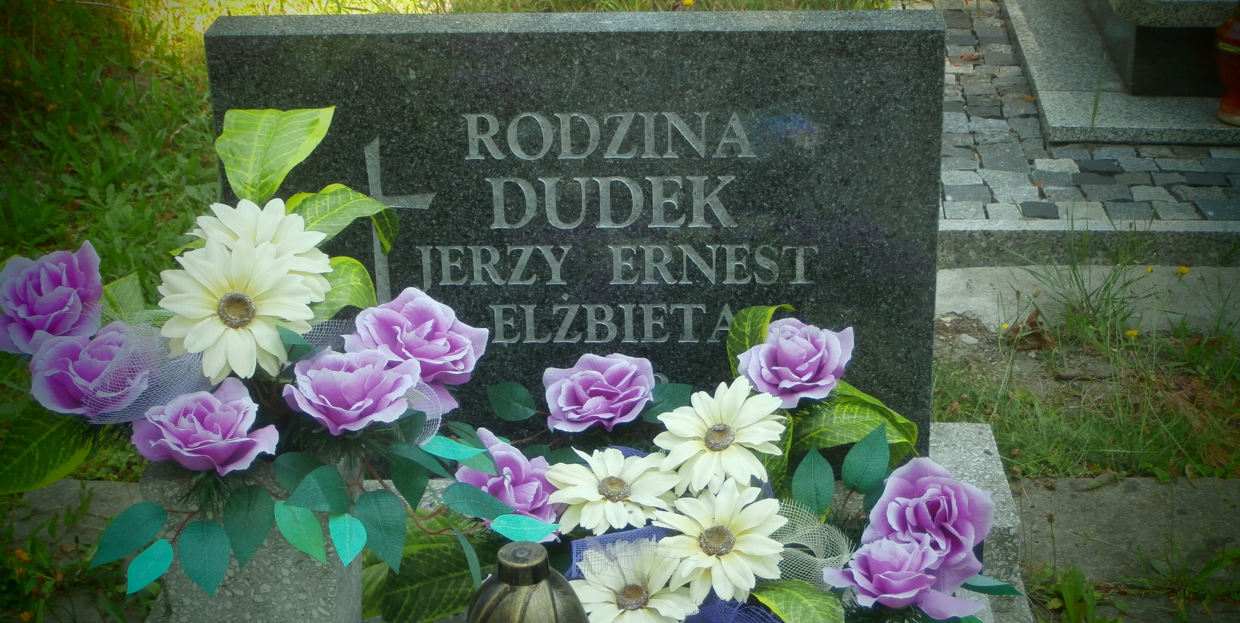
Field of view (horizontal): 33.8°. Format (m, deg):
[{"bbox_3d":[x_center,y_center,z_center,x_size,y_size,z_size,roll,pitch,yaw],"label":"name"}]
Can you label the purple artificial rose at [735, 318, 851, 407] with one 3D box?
[{"bbox_3d":[0.166,0.050,1.935,0.110,0.066,0.100,0,48,3],"label":"purple artificial rose"}]

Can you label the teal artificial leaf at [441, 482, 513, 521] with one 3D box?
[{"bbox_3d":[-0.124,0.166,1.786,0.066,0.012,0.040,14,43,19],"label":"teal artificial leaf"}]

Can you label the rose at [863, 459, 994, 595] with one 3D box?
[{"bbox_3d":[0.238,0.165,1.580,0.095,0.097,0.056,-4,-20,-9],"label":"rose"}]

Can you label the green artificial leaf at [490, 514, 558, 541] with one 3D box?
[{"bbox_3d":[-0.072,0.162,1.530,0.050,0.012,0.033,-1,35,0],"label":"green artificial leaf"}]

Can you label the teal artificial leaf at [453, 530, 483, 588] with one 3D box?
[{"bbox_3d":[-0.135,0.217,1.801,0.014,0.056,0.034,-26,-3,17],"label":"teal artificial leaf"}]

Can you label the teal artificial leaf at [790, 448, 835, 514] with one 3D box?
[{"bbox_3d":[0.181,0.160,1.919,0.040,0.061,0.011,-4,1,3],"label":"teal artificial leaf"}]

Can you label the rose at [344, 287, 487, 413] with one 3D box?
[{"bbox_3d":[-0.173,0.032,1.748,0.117,0.078,0.110,5,50,1],"label":"rose"}]

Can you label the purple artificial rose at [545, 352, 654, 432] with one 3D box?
[{"bbox_3d":[-0.019,0.071,1.780,0.096,0.052,0.084,-1,47,0],"label":"purple artificial rose"}]

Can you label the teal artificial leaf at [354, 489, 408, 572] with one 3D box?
[{"bbox_3d":[-0.164,0.150,1.400,0.035,0.058,0.014,-16,6,2],"label":"teal artificial leaf"}]

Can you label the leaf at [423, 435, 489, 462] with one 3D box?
[{"bbox_3d":[-0.146,0.122,1.815,0.061,0.012,0.036,4,31,9],"label":"leaf"}]

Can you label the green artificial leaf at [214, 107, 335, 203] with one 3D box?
[{"bbox_3d":[-0.254,-0.112,1.500,0.088,0.085,0.045,-1,6,0],"label":"green artificial leaf"}]

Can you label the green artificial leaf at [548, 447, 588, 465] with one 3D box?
[{"bbox_3d":[-0.049,0.145,1.994,0.055,0.040,0.012,5,-17,5],"label":"green artificial leaf"}]

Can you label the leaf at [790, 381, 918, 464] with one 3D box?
[{"bbox_3d":[0.199,0.095,1.740,0.105,0.050,0.070,2,46,-3],"label":"leaf"}]

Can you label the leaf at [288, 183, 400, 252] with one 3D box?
[{"bbox_3d":[-0.203,-0.067,1.500,0.080,0.040,0.055,4,38,-4],"label":"leaf"}]

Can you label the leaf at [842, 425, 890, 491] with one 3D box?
[{"bbox_3d":[0.230,0.139,1.923,0.041,0.068,0.011,23,-1,4],"label":"leaf"}]

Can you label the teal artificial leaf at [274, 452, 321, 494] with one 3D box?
[{"bbox_3d":[-0.266,0.136,1.706,0.058,0.040,0.012,17,-4,5],"label":"teal artificial leaf"}]

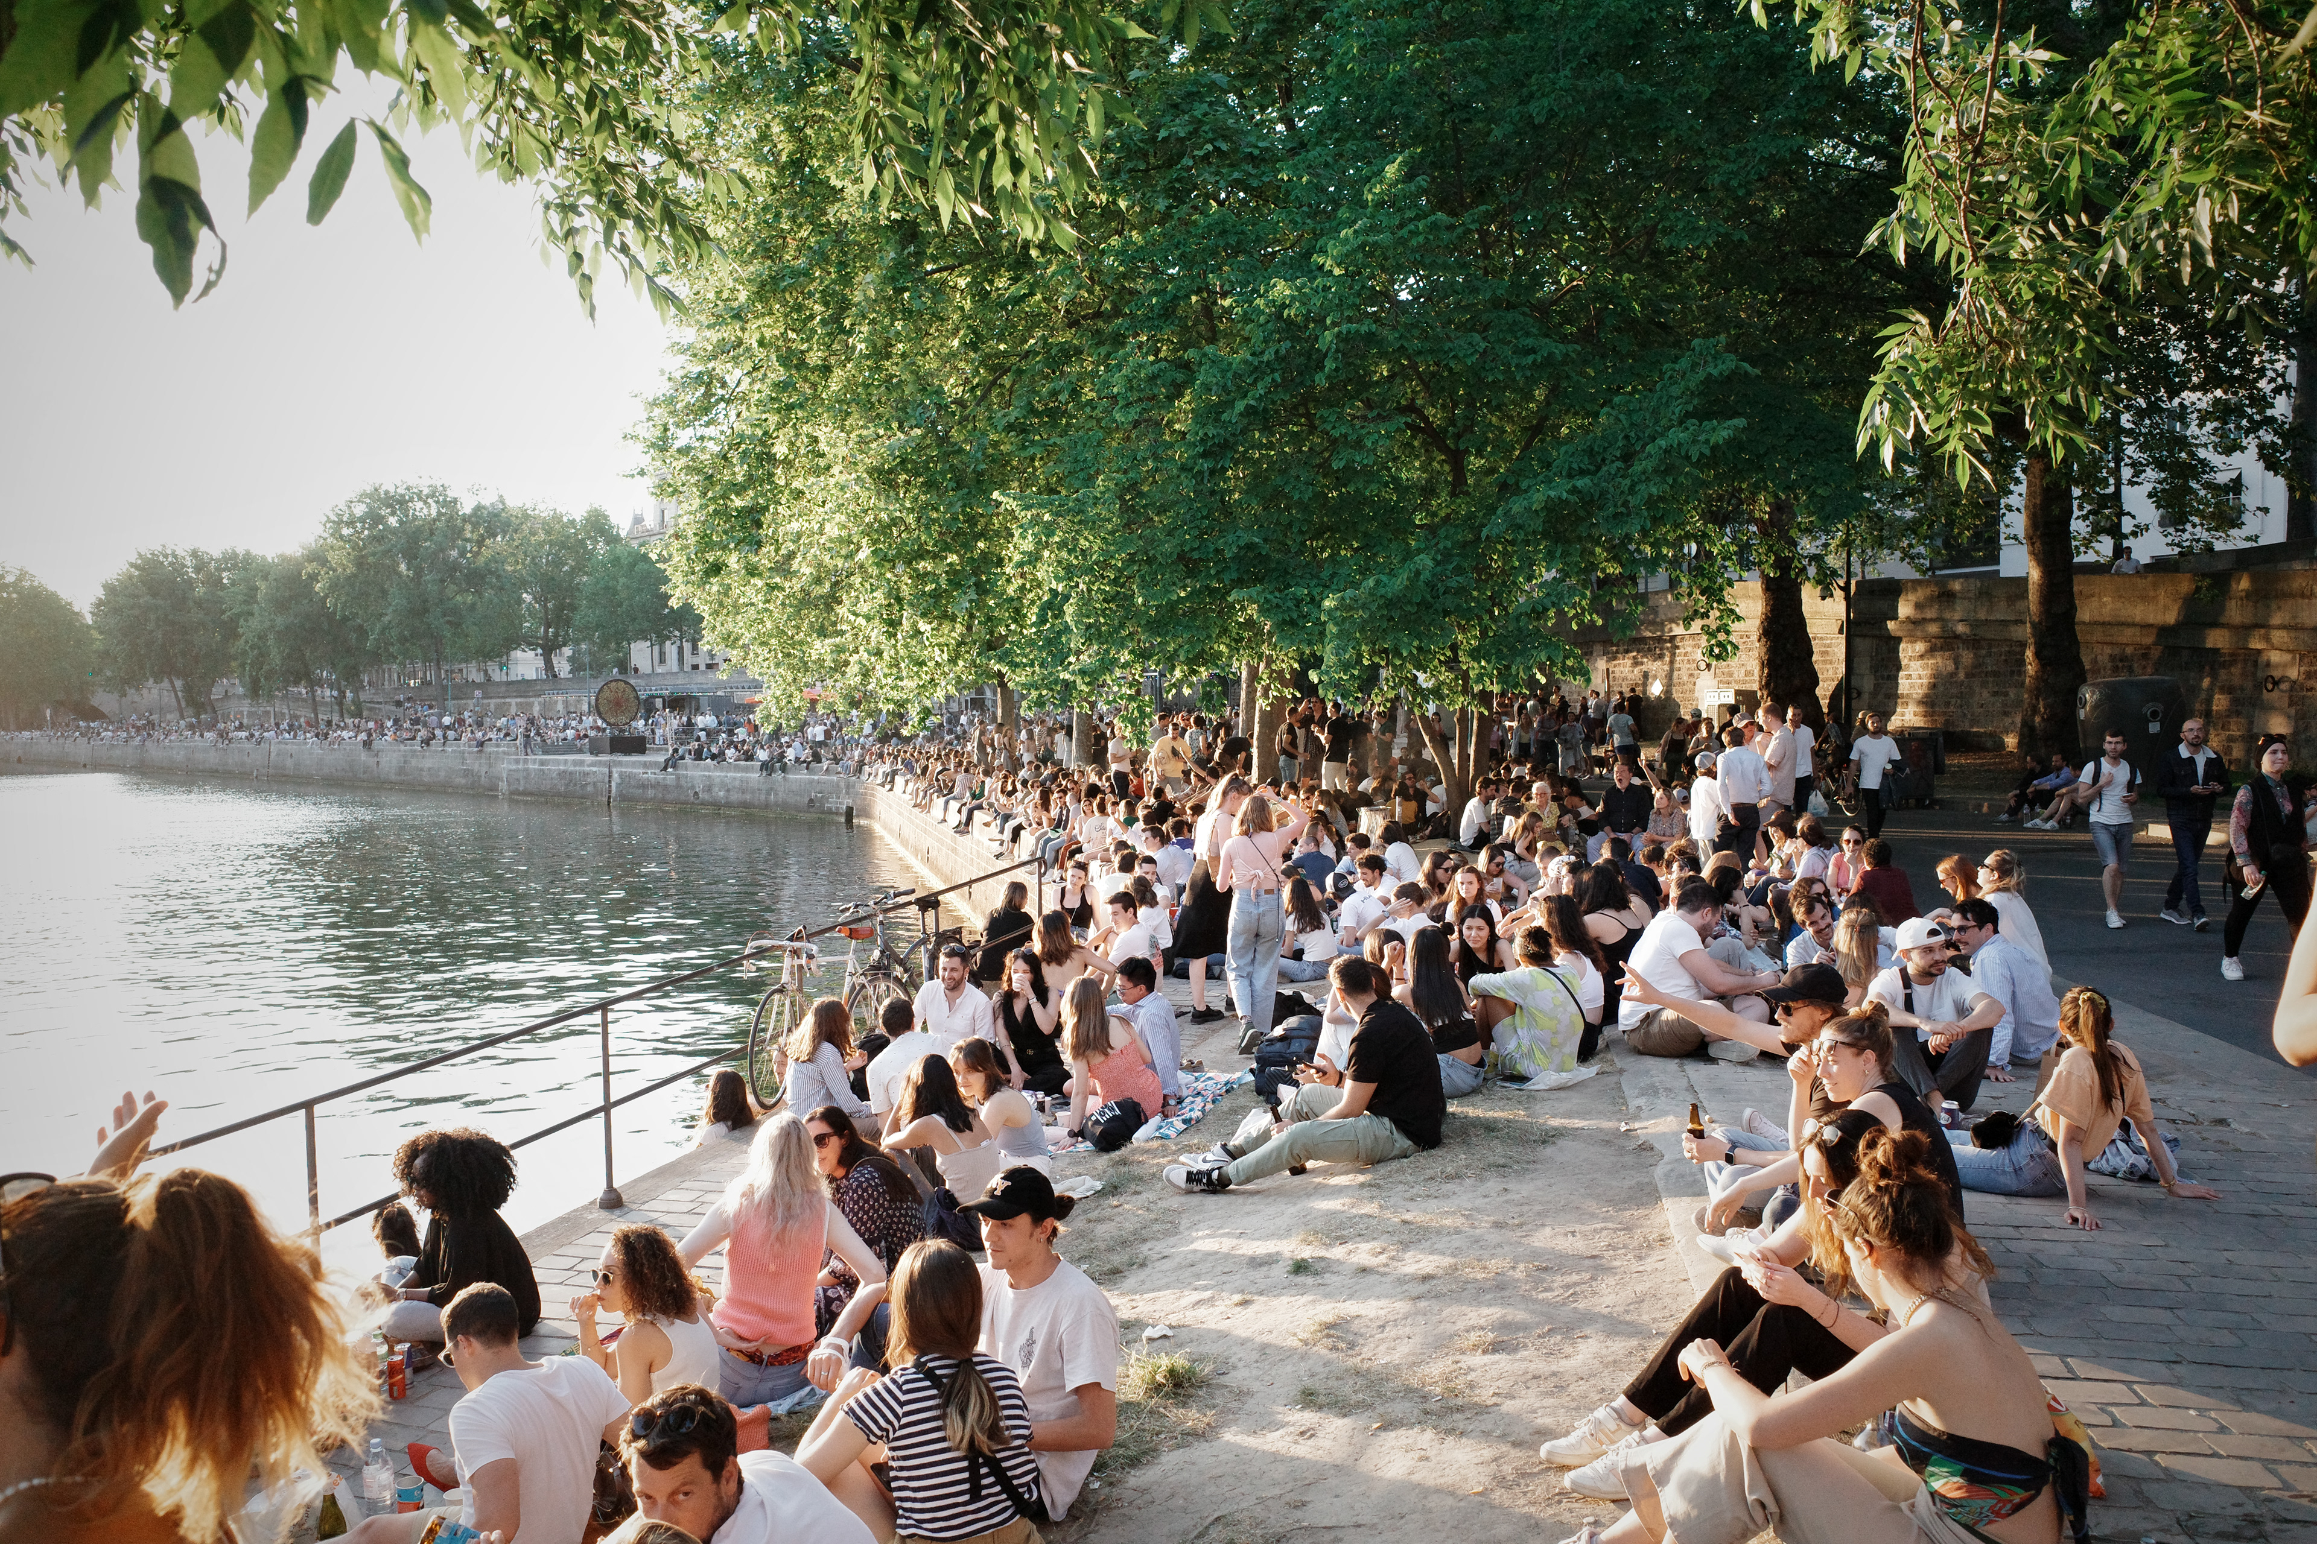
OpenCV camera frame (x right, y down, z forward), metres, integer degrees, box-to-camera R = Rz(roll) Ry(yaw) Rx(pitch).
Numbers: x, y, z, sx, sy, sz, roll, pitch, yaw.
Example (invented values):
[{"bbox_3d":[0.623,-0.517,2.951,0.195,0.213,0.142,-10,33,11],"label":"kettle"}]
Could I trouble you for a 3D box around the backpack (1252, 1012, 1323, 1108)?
[{"bbox_3d":[0.682,1.537,9.500,0.350,0.450,0.260,0,2,20],"label":"backpack"}]

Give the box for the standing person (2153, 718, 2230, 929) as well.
[{"bbox_3d":[8.825,0.433,15.400,0.580,1.780,0.480,0,2,19],"label":"standing person"}]

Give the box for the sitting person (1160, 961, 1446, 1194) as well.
[{"bbox_3d":[0.642,1.293,7.750,1.220,0.930,0.580,-1,3,-13],"label":"sitting person"}]

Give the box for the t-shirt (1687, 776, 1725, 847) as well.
[{"bbox_3d":[5.075,0.352,16.700,0.400,0.630,0.280,2,4,41],"label":"t-shirt"}]

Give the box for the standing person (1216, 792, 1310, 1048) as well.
[{"bbox_3d":[0.676,0.956,11.600,0.570,1.670,0.500,0,3,5],"label":"standing person"}]

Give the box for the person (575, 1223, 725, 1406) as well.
[{"bbox_3d":[-1.547,1.686,5.300,0.660,0.740,0.500,1,2,28],"label":"person"}]

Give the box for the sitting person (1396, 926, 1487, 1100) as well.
[{"bbox_3d":[1.365,1.165,8.850,0.500,0.830,0.660,-2,3,-30],"label":"sitting person"}]

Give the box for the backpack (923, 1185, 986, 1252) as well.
[{"bbox_3d":[-0.819,1.799,7.250,0.310,0.260,0.230,0,2,18],"label":"backpack"}]

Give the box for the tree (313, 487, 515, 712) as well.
[{"bbox_3d":[-48.717,-10.791,118.000,12.500,16.000,11.500,-1,3,-17],"label":"tree"}]

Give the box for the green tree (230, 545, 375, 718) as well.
[{"bbox_3d":[-61.703,-9.798,130.000,10.000,12.800,9.500,-1,3,-17],"label":"green tree"}]

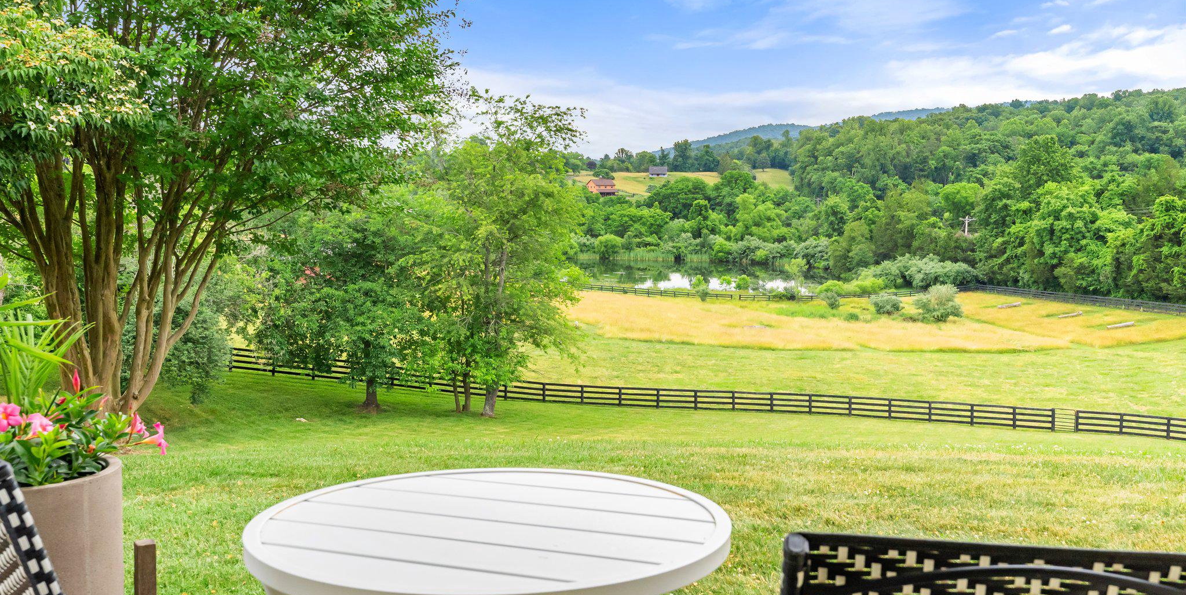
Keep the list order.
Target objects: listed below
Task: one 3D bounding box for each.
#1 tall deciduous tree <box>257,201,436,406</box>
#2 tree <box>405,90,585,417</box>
[{"bbox_3d":[-12.130,0.430,55.670,8.770,10.180,8.330,0,4,0],"label":"tall deciduous tree"},{"bbox_3d":[-4.940,-2.100,57.480,9.010,16.200,8.560,0,4,0],"label":"tree"}]

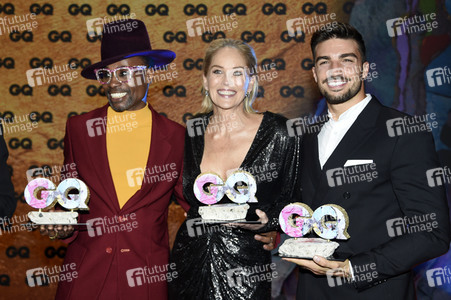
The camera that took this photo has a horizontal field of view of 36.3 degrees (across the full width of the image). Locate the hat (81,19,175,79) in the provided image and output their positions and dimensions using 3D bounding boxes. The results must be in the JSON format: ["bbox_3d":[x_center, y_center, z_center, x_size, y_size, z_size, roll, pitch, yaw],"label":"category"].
[{"bbox_3d":[-0.335,-0.348,2.310,0.300,0.165,0.335,-9,-2,21],"label":"hat"}]

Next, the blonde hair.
[{"bbox_3d":[0.013,-0.241,2.250,0.185,0.245,0.210,3,-3,4],"label":"blonde hair"}]

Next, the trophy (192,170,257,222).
[{"bbox_3d":[0.001,0.131,1.970,0.175,0.140,0.060,-2,5,0],"label":"trophy"}]

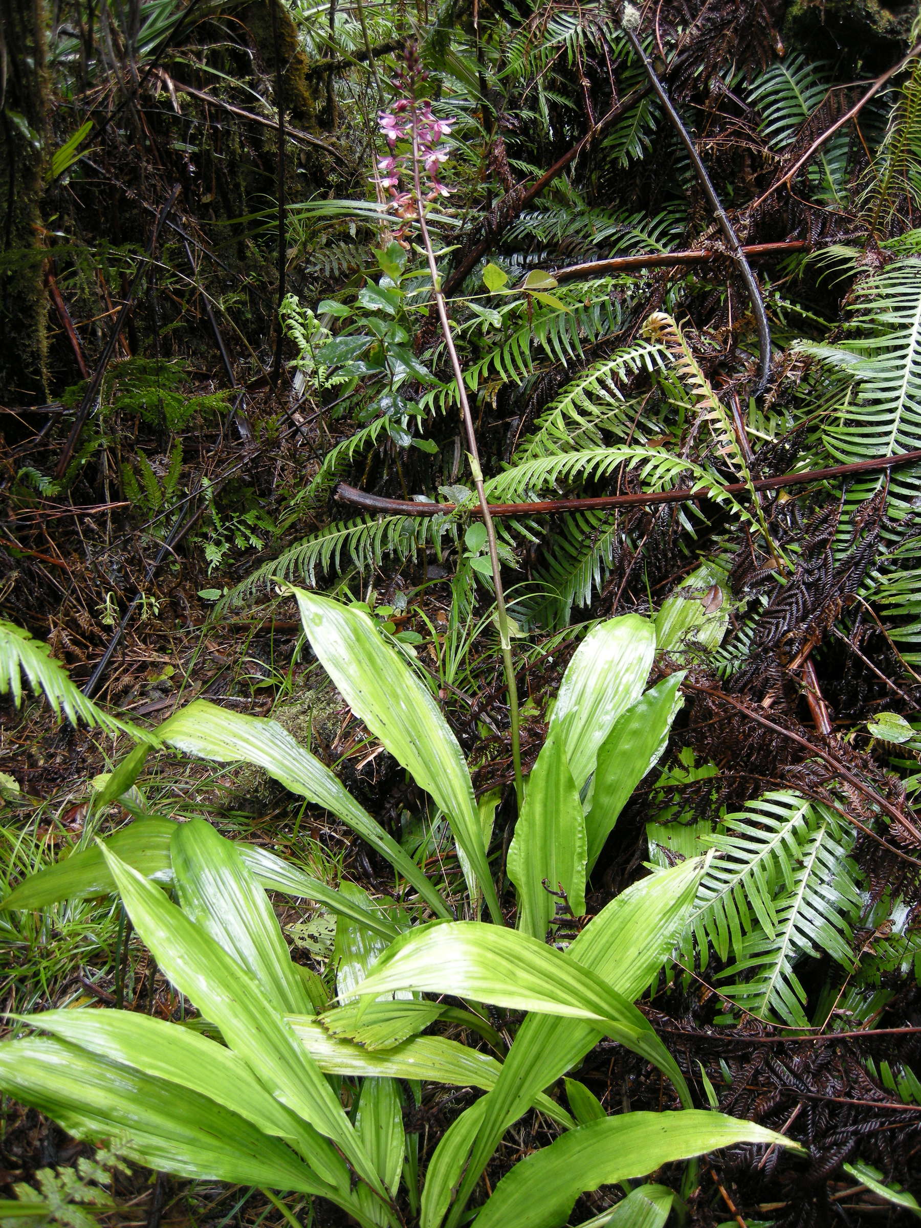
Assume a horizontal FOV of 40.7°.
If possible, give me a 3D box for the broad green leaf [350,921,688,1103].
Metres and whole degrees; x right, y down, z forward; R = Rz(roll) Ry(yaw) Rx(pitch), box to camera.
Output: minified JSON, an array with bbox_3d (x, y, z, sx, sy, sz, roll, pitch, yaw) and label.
[{"bbox_3d":[0.056,0.369,1.140,0.300,0.140,0.140,0,22,0],"label":"broad green leaf"}]

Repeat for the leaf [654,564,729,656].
[{"bbox_3d":[0.298,0.002,1.575,0.090,0.030,0.177,13,58,17],"label":"leaf"}]

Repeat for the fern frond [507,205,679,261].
[{"bbox_3d":[0.230,-0.659,2.150,0.300,0.080,0.130,0,22,0],"label":"fern frond"}]

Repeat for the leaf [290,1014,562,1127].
[{"bbox_3d":[-0.031,0.427,1.183,0.296,0.045,0.070,16,33,0],"label":"leaf"}]

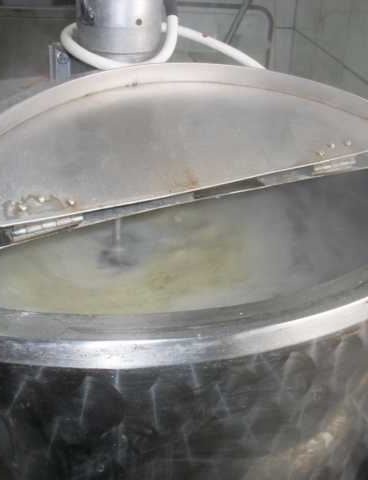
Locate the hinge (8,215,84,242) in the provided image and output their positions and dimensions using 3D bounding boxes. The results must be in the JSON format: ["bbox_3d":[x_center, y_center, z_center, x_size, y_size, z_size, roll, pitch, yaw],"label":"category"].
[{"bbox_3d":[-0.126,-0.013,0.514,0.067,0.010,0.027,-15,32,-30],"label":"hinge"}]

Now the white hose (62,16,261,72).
[{"bbox_3d":[-0.023,-0.234,0.681,0.248,0.072,0.144,3,27,0],"label":"white hose"}]

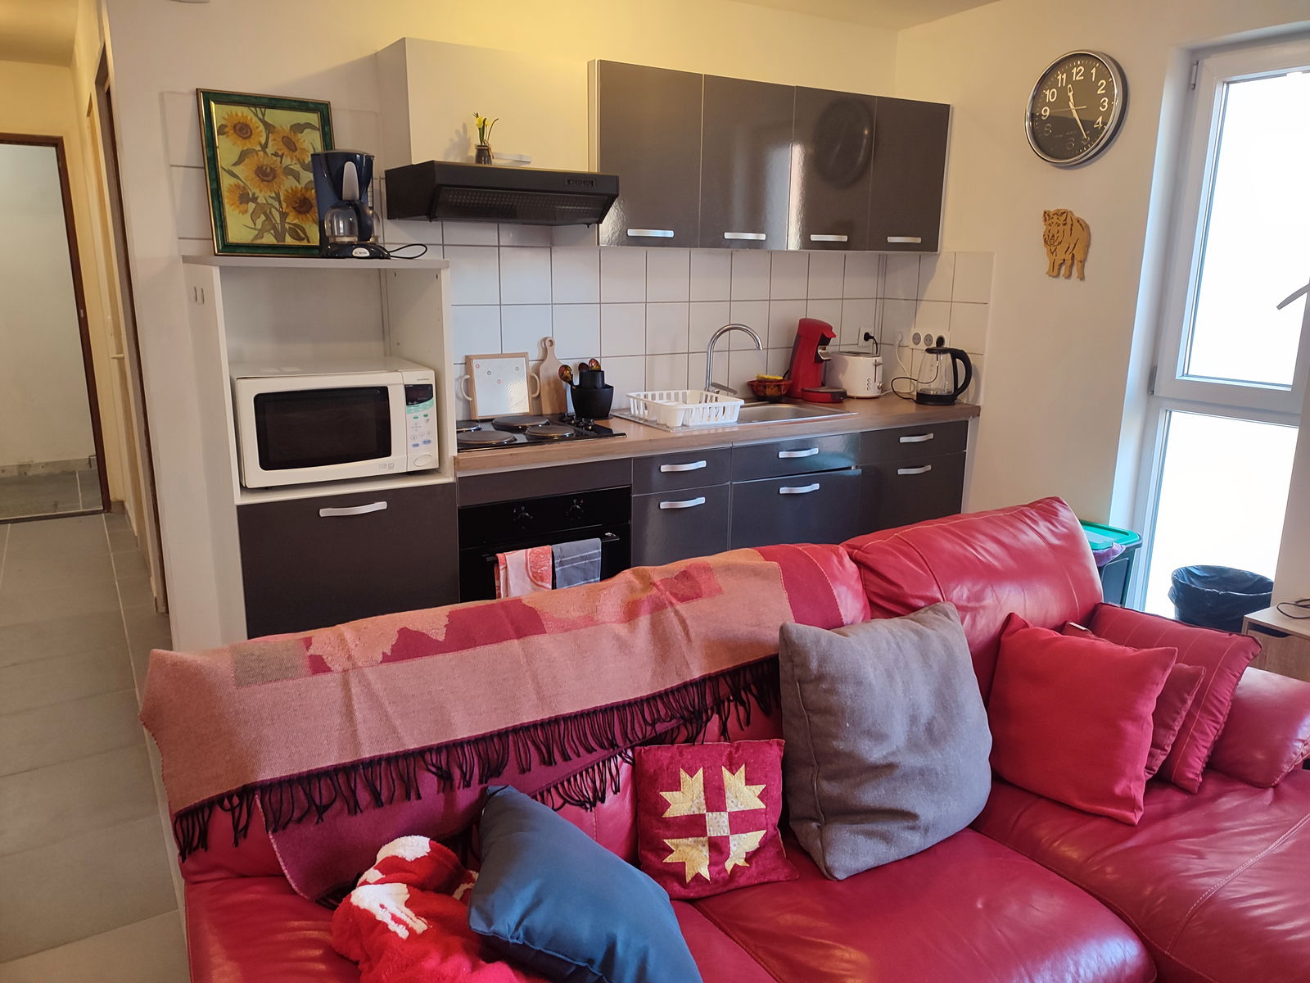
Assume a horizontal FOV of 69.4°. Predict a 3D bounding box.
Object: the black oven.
[{"bbox_3d":[-0.468,0.247,3.247,0.594,0.596,0.570,-8,16,-30],"label":"black oven"}]

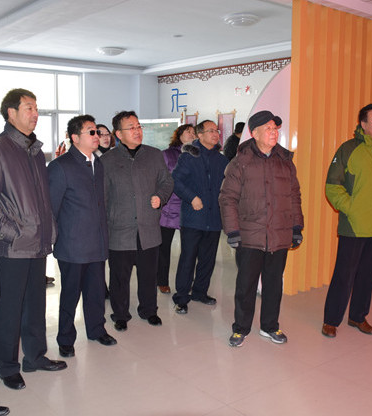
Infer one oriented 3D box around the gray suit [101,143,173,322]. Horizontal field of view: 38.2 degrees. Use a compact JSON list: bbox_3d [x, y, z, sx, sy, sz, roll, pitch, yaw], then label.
[{"bbox_3d":[-0.379,0.206,4.386,0.540,1.463,0.330,-3,8,-24],"label":"gray suit"}]

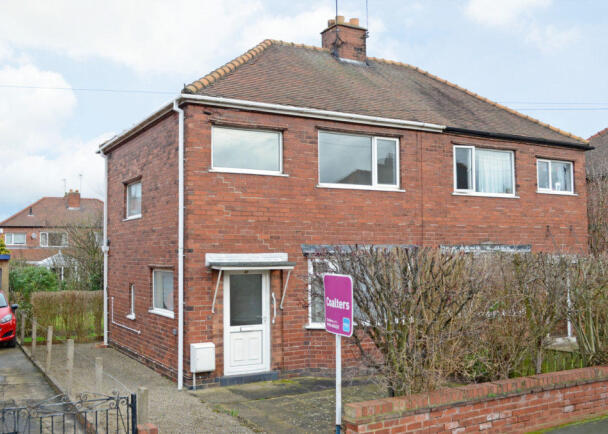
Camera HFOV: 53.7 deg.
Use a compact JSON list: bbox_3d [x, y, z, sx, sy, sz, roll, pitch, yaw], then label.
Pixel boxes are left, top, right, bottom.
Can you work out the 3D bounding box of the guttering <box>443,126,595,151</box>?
[{"bbox_3d":[5.578,-1.926,15.052,5.557,0.125,0.120,1,-4,-30],"label":"guttering"}]

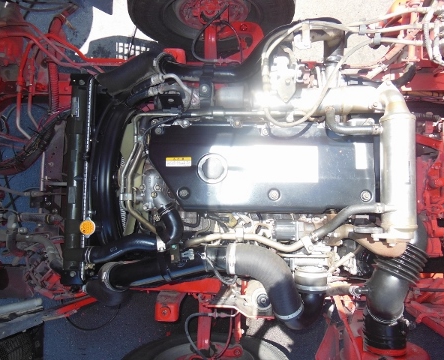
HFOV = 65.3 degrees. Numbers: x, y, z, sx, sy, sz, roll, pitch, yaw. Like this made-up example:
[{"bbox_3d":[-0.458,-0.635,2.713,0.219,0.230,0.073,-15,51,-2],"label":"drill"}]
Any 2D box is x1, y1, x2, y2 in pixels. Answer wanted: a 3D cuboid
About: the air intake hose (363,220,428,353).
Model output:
[{"bbox_3d":[0.568,0.360,1.150,0.200,0.200,0.410,0,87,0],"label":"air intake hose"}]

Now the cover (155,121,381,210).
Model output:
[{"bbox_3d":[0.114,-0.035,1.010,0.635,0.100,0.250,0,87,0],"label":"cover"}]

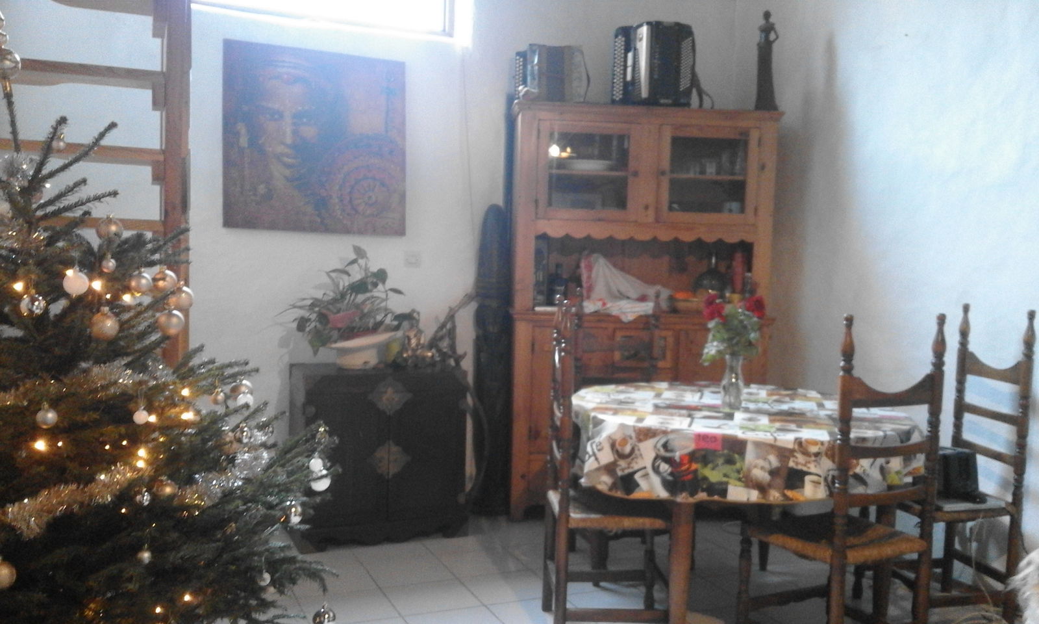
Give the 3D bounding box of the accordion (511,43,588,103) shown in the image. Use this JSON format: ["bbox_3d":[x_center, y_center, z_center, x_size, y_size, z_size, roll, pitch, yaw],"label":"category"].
[{"bbox_3d":[0.152,-1.147,4.271,0.365,0.301,0.185,1,2,-4],"label":"accordion"}]

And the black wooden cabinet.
[{"bbox_3d":[-0.668,0.633,3.997,0.727,0.755,0.474,0,2,-23],"label":"black wooden cabinet"}]

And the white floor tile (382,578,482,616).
[{"bbox_3d":[-0.324,1.050,3.190,0.308,0.012,0.308,0,2,-23],"label":"white floor tile"}]

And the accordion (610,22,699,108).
[{"bbox_3d":[0.670,-1.202,4.306,0.429,0.432,0.209,1,2,-4],"label":"accordion"}]

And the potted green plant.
[{"bbox_3d":[-0.759,-0.023,3.914,0.543,0.557,0.462,0,2,-23],"label":"potted green plant"}]

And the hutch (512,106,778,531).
[{"bbox_3d":[0.608,0.015,4.423,1.318,2.017,0.407,1,2,-4],"label":"hutch"}]

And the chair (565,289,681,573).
[{"bbox_3d":[0.470,0.478,3.623,0.434,1.137,0.440,0,2,-24],"label":"chair"}]

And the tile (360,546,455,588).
[{"bbox_3d":[-0.445,1.038,3.473,0.308,0.012,0.308,0,2,-23],"label":"tile"}]

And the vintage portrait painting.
[{"bbox_3d":[-0.948,-0.797,4.083,0.844,0.845,0.030,0,2,-23],"label":"vintage portrait painting"}]

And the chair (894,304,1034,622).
[{"bbox_3d":[1.491,0.523,3.111,0.444,1.127,0.422,1,2,-10],"label":"chair"}]

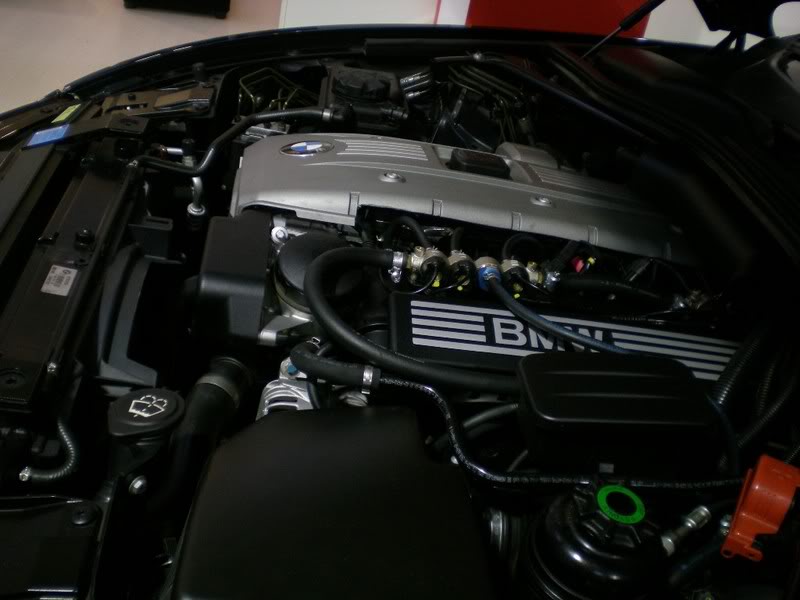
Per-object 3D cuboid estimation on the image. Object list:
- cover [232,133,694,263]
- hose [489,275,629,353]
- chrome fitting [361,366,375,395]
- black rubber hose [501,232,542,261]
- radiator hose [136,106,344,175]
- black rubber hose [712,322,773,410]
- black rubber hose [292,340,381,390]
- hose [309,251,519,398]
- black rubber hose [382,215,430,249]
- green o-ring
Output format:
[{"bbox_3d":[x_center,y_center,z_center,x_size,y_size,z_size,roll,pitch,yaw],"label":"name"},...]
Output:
[{"bbox_3d":[0.087,-0.146,1.104,0.572,0.078,0.216,6,27,-11],"label":"cover"},{"bbox_3d":[0.163,0.017,0.902,0.149,0.050,0.063,5,25,-15],"label":"hose"},{"bbox_3d":[-0.031,0.078,0.847,0.010,0.025,0.022,15,26,14],"label":"chrome fitting"},{"bbox_3d":[0.134,-0.059,0.951,0.059,0.027,0.038,5,25,-15],"label":"black rubber hose"},{"bbox_3d":[-0.205,-0.219,1.203,0.036,0.070,0.375,28,30,30],"label":"radiator hose"},{"bbox_3d":[0.366,0.070,0.943,0.015,0.015,0.127,6,40,42],"label":"black rubber hose"},{"bbox_3d":[-0.058,0.059,0.856,0.096,0.026,0.028,15,26,14],"label":"black rubber hose"},{"bbox_3d":[0.013,0.013,0.880,0.216,0.088,0.154,5,25,-15],"label":"hose"},{"bbox_3d":[0.009,-0.069,0.940,0.044,0.041,0.045,5,25,-15],"label":"black rubber hose"},{"bbox_3d":[0.167,0.155,0.665,0.039,0.003,0.039,6,32,-11],"label":"green o-ring"}]

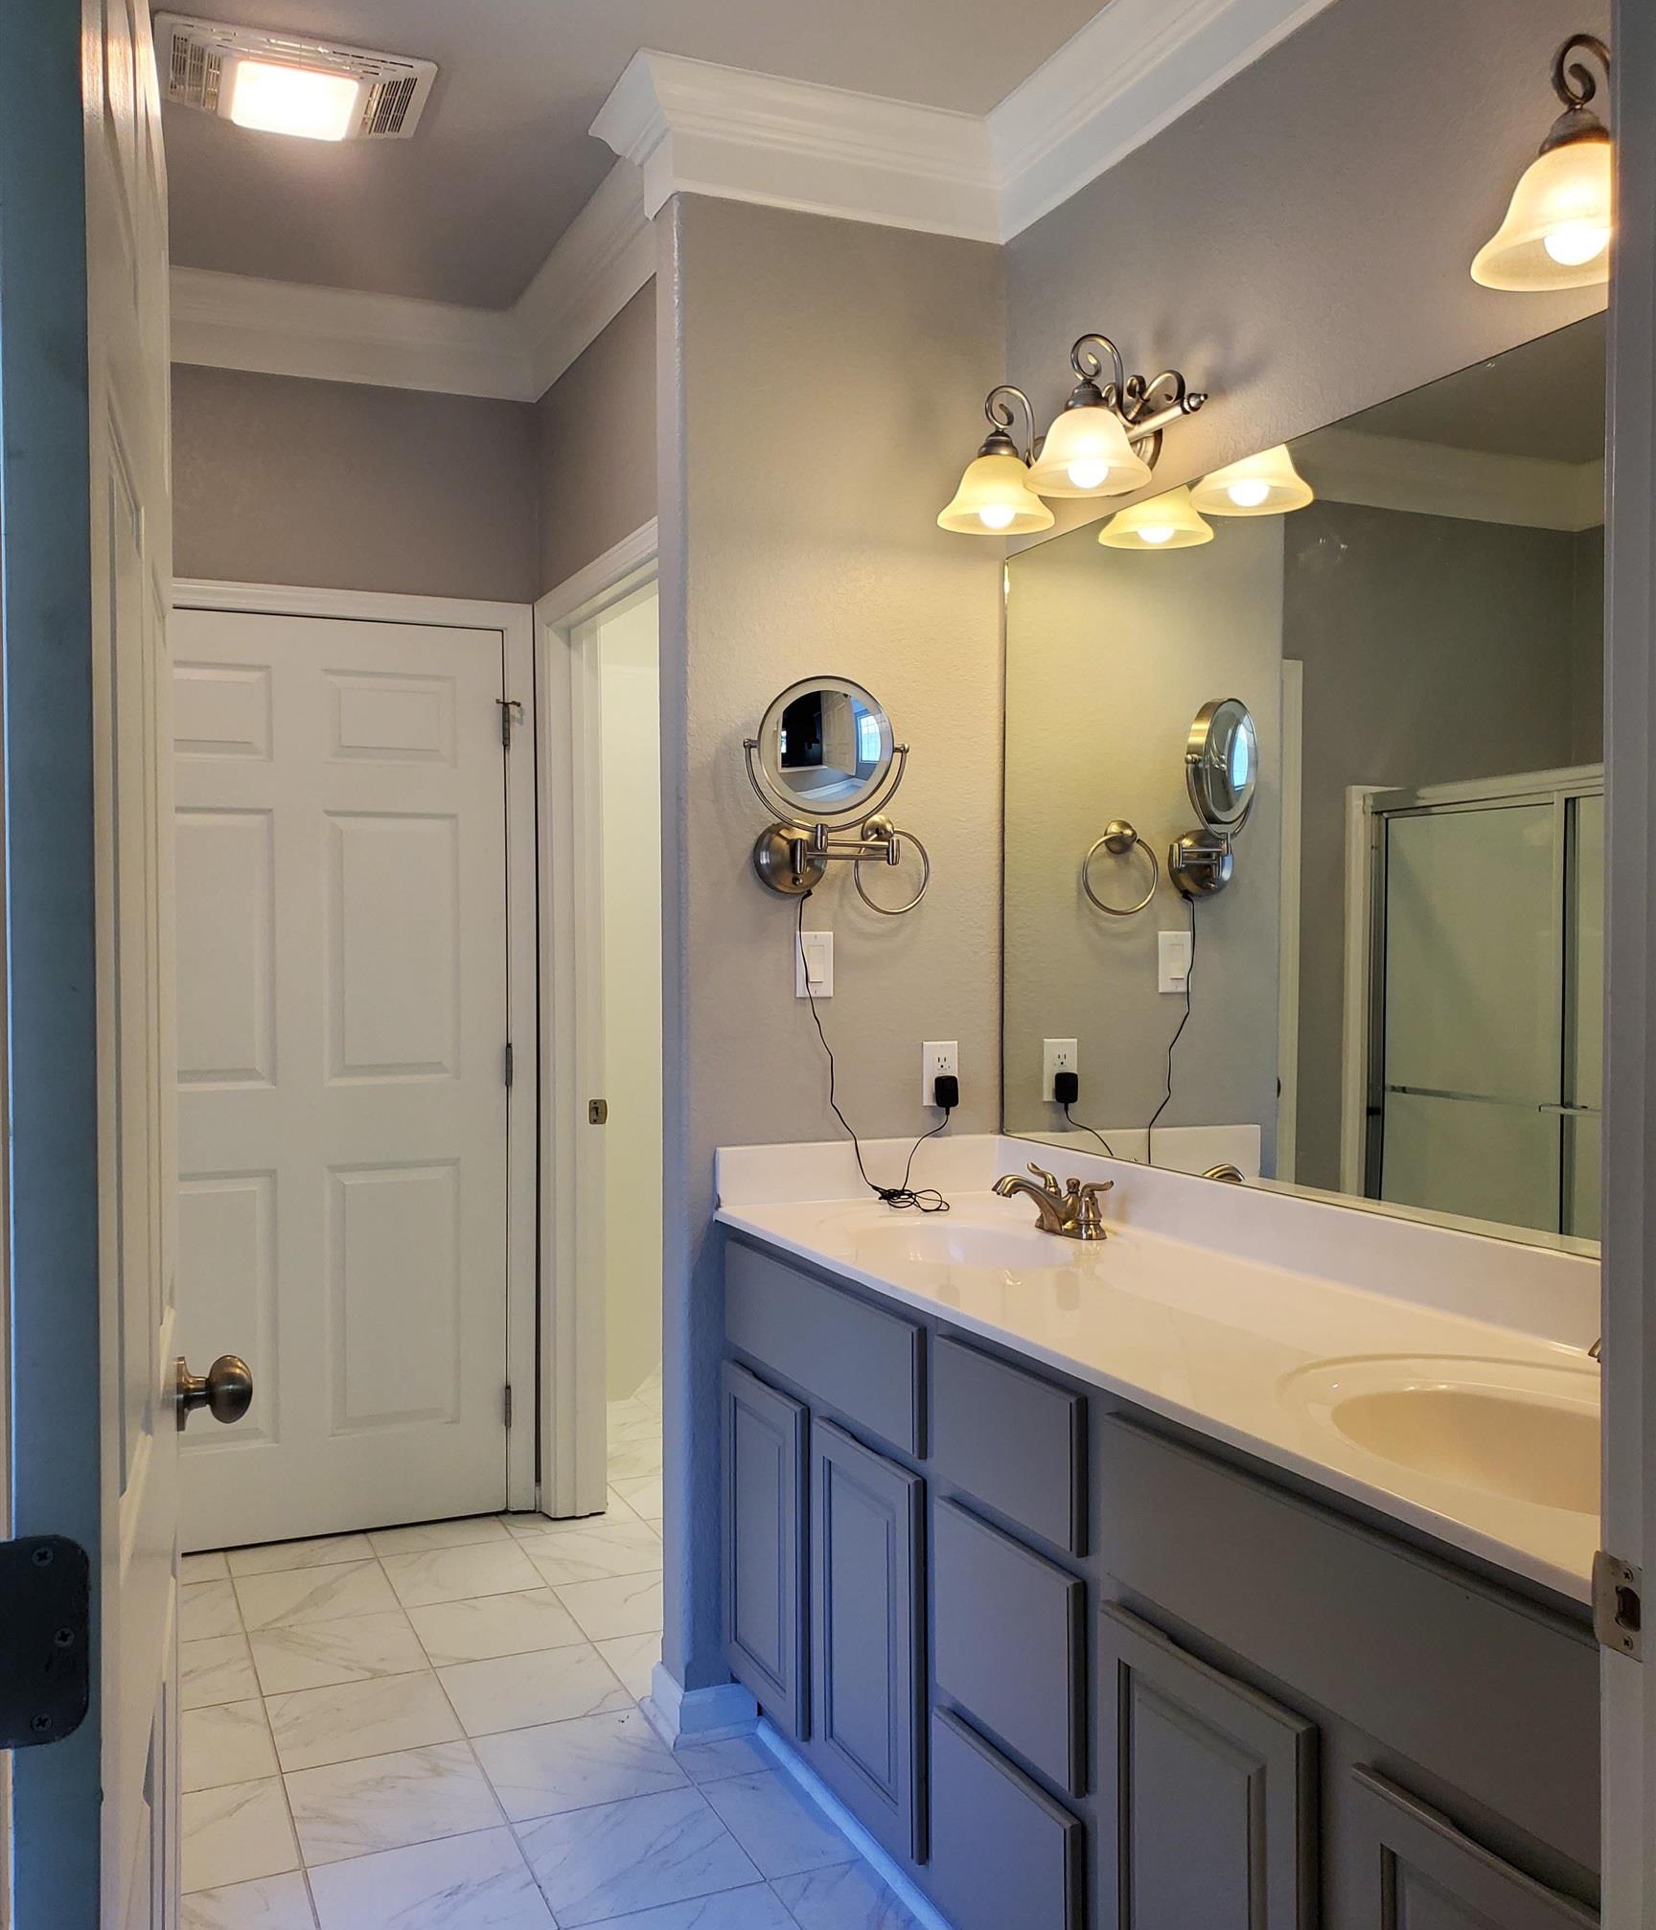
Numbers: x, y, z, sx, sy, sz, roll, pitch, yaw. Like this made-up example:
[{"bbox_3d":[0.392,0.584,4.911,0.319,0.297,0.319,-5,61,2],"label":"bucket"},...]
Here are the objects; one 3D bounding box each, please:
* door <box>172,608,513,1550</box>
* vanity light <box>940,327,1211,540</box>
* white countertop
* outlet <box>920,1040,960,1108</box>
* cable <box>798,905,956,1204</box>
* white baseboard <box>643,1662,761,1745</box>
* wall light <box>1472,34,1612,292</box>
[{"bbox_3d":[-1.181,0.254,3.708,0.919,2.047,0.040,-1,1,-24],"label":"door"},{"bbox_3d":[0.360,-0.826,2.587,0.253,0.228,0.571,0,1,-24],"label":"vanity light"},{"bbox_3d":[0.442,0.376,2.038,0.561,0.119,1.853,0,1,-24],"label":"white countertop"},{"bbox_3d":[0.201,0.195,2.938,0.071,0.117,0.009,0,1,-24],"label":"outlet"},{"bbox_3d":[0.117,0.146,2.810,0.291,0.528,0.161,0,1,-24],"label":"cable"},{"bbox_3d":[-0.224,1.251,2.853,0.152,0.087,0.196,0,1,-24],"label":"white baseboard"},{"bbox_3d":[0.827,-0.812,1.546,0.253,0.228,0.571,0,1,-24],"label":"wall light"}]

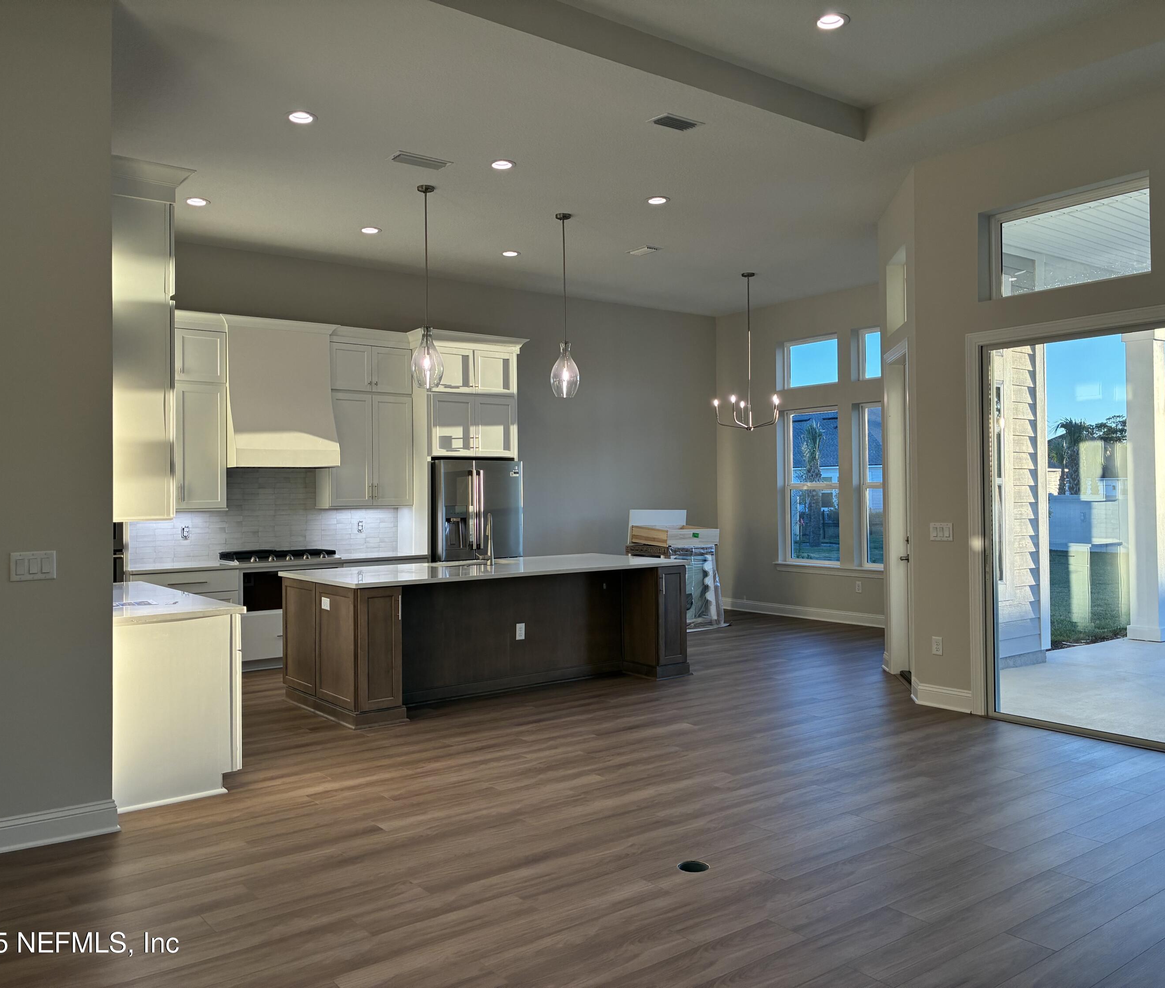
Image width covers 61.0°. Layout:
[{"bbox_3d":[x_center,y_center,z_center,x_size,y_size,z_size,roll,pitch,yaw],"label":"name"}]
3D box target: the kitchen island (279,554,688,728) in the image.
[{"bbox_3d":[-0.637,1.034,7.562,2.940,0.870,1.180,0,0,-37],"label":"kitchen island"}]

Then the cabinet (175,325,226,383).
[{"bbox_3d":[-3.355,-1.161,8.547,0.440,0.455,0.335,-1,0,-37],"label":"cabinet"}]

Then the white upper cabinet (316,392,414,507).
[{"bbox_3d":[-2.056,-0.407,9.362,0.840,1.055,0.345,0,0,-37],"label":"white upper cabinet"}]

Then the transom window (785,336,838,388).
[{"bbox_3d":[2.748,-1.526,11.646,0.090,0.575,0.900,-1,0,-37],"label":"transom window"}]

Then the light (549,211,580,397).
[{"bbox_3d":[-0.142,-1.523,8.031,0.234,1.484,0.234,-1,0,0],"label":"light"}]

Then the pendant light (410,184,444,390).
[{"bbox_3d":[-1.144,-1.512,7.286,0.234,1.486,0.234,-1,0,0],"label":"pendant light"}]

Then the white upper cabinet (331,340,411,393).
[{"bbox_3d":[-2.059,-1.160,9.357,0.840,0.460,0.345,0,0,-37],"label":"white upper cabinet"}]

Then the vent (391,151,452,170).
[{"bbox_3d":[-1.092,-2.247,6.701,0.400,0.020,0.180,-1,0,-37],"label":"vent"}]

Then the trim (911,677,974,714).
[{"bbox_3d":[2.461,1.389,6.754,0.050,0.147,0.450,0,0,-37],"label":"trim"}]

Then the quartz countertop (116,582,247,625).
[{"bbox_3d":[-2.572,0.598,5.591,0.650,0.035,2.115,-1,0,-37],"label":"quartz countertop"}]

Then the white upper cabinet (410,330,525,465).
[{"bbox_3d":[-1.226,-0.949,9.947,1.140,1.220,0.680,-1,0,-37],"label":"white upper cabinet"}]

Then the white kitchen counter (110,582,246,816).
[{"bbox_3d":[-2.569,1.037,5.592,0.650,0.914,2.110,-1,0,-37],"label":"white kitchen counter"}]

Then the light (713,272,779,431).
[{"bbox_3d":[1.676,-1.430,9.966,0.670,1.564,0.670,0,0,10],"label":"light"}]

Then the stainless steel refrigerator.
[{"bbox_3d":[-1.158,0.593,9.844,0.910,1.795,0.780,-1,0,-37],"label":"stainless steel refrigerator"}]

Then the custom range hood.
[{"bbox_3d":[-2.709,-0.856,8.738,0.980,1.280,0.550,0,0,-37],"label":"custom range hood"}]

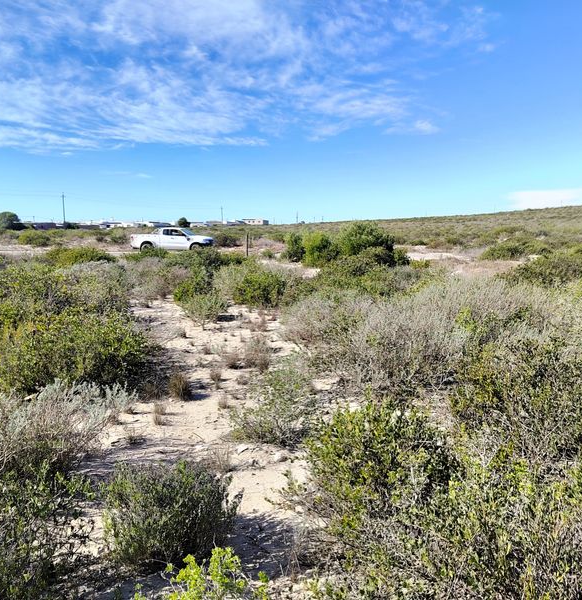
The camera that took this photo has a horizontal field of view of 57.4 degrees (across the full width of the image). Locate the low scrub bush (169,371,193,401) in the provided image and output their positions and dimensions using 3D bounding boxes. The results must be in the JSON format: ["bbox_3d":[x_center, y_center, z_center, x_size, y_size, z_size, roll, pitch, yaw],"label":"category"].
[{"bbox_3d":[-1.037,0.779,4.987,0.240,0.270,0.240,0,8,0],"label":"low scrub bush"}]

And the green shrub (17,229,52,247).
[{"bbox_3d":[-20.618,-4.991,42.723,2.750,1.500,2.300,0,8,0],"label":"green shrub"}]

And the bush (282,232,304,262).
[{"bbox_3d":[0.094,-2.507,25.095,1.050,1.420,1.050,0,8,0],"label":"bush"}]

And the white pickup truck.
[{"bbox_3d":[-7.770,-3.920,35.200,5.360,1.800,1.900,0,8,2],"label":"white pickup truck"}]

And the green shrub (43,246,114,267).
[{"bbox_3d":[-8.507,-1.655,21.279,2.750,0.970,2.200,0,8,0],"label":"green shrub"}]

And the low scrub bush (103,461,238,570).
[{"bbox_3d":[-0.627,1.007,2.787,0.640,0.430,0.580,0,8,0],"label":"low scrub bush"}]

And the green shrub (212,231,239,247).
[{"bbox_3d":[-5.099,-4.623,40.755,2.300,1.400,2.000,0,8,0],"label":"green shrub"}]

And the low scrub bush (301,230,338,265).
[{"bbox_3d":[1.149,-2.070,21.422,1.450,1.450,1.400,0,8,0],"label":"low scrub bush"}]

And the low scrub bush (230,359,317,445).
[{"bbox_3d":[-0.127,0.713,4.091,0.650,0.540,0.620,0,8,0],"label":"low scrub bush"}]

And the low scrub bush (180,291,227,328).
[{"bbox_3d":[-1.367,0.139,8.302,0.720,0.580,0.680,0,8,0],"label":"low scrub bush"}]

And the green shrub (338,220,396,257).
[{"bbox_3d":[3.206,-2.536,22.871,2.400,1.750,2.200,0,8,0],"label":"green shrub"}]

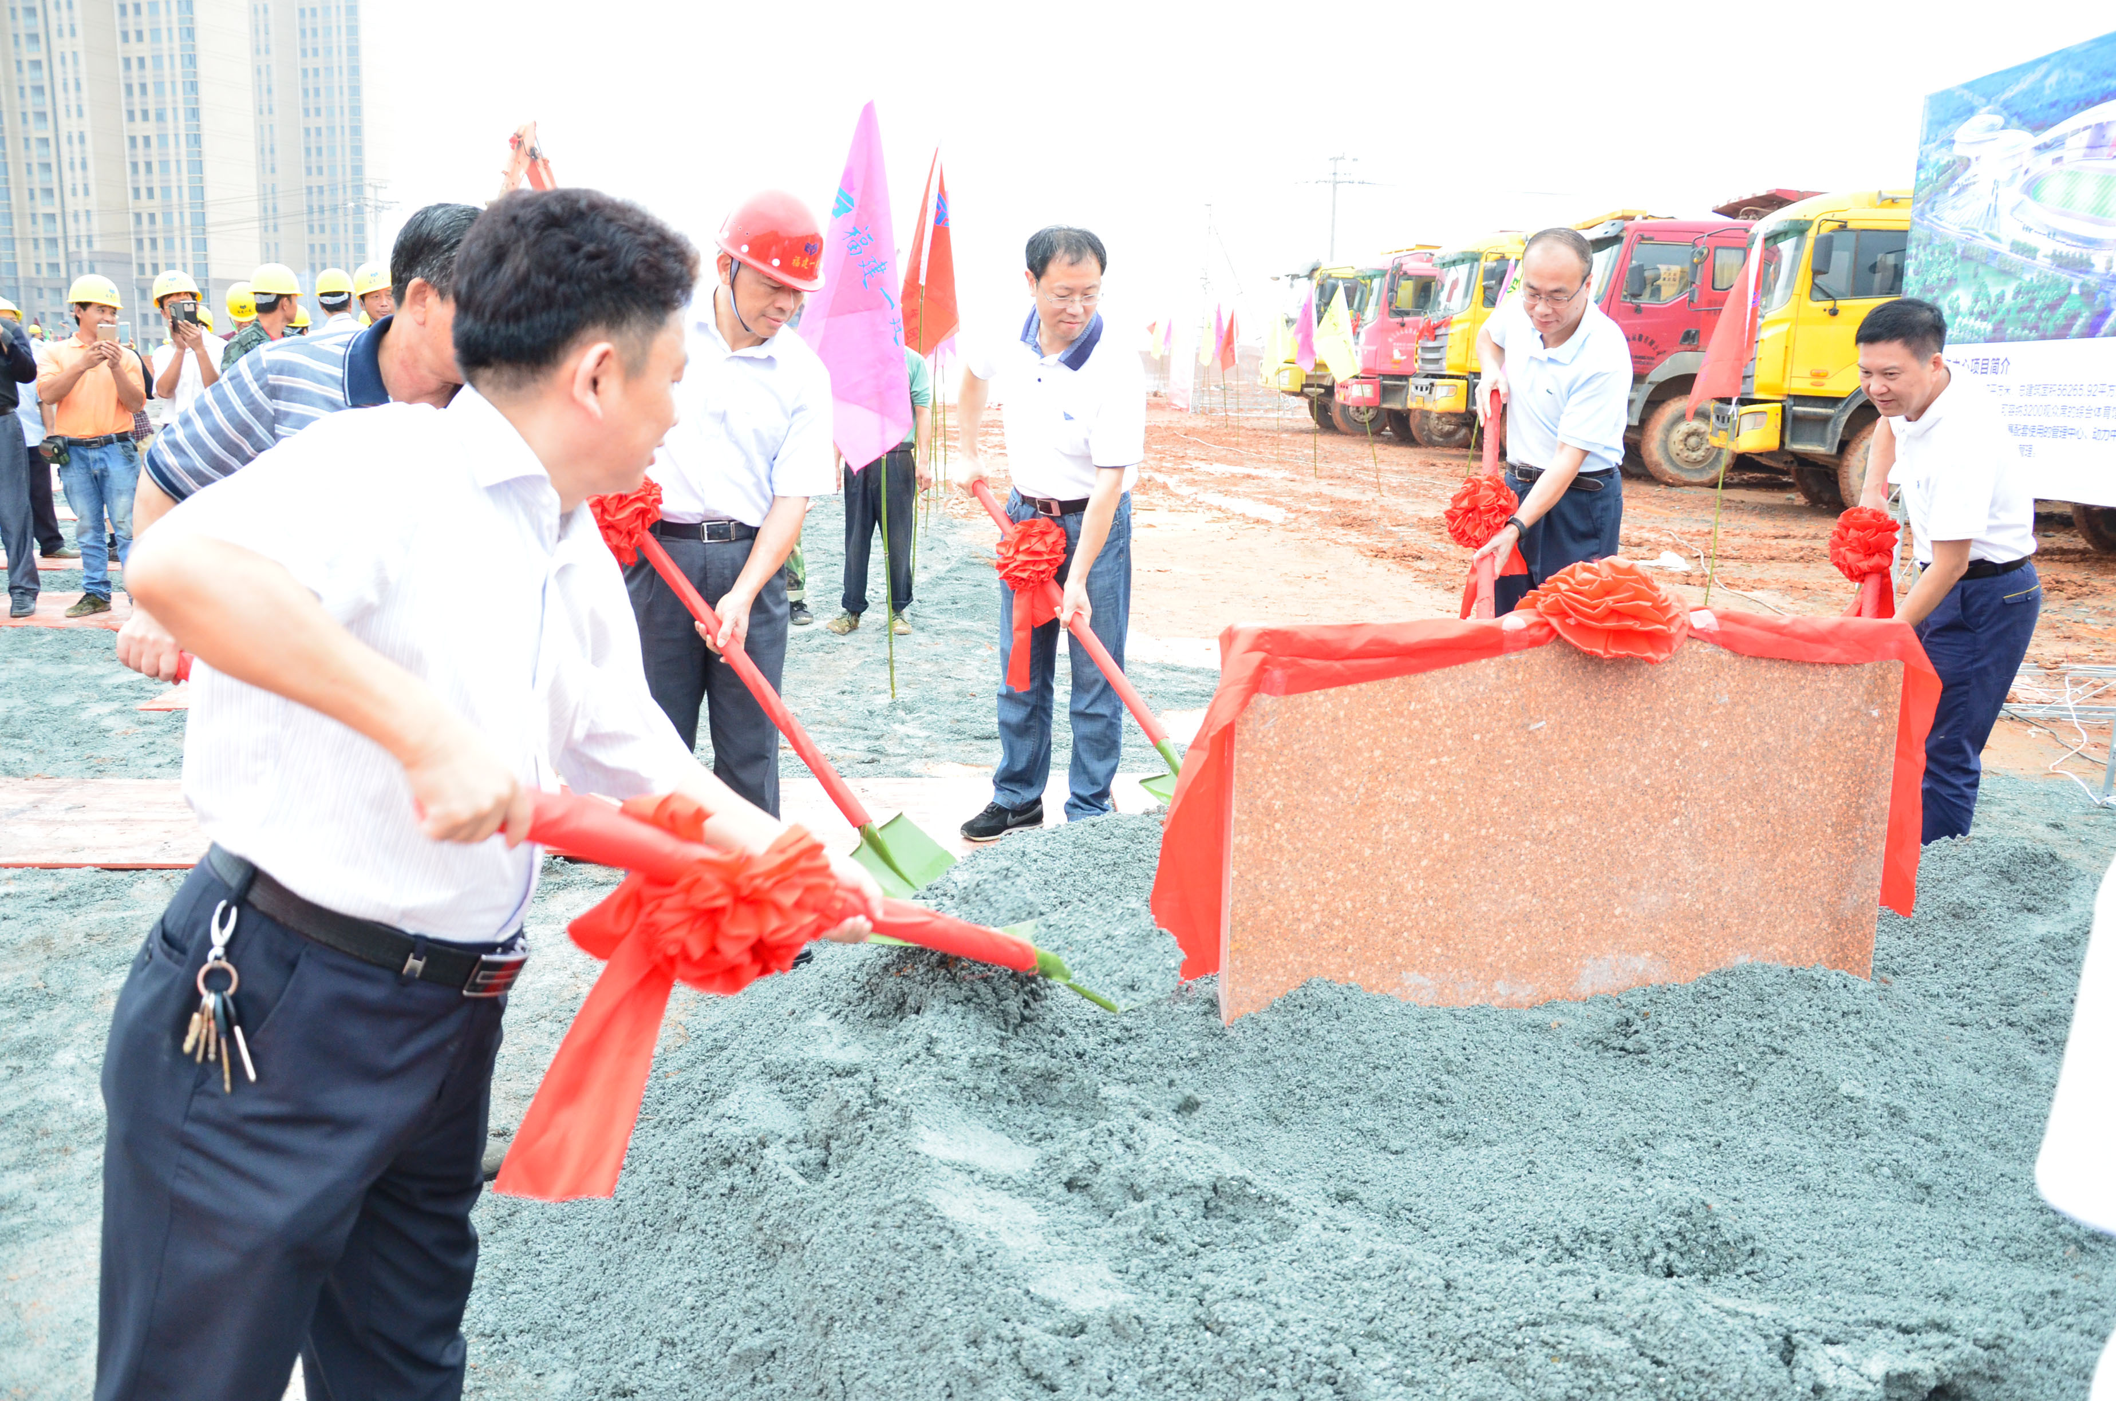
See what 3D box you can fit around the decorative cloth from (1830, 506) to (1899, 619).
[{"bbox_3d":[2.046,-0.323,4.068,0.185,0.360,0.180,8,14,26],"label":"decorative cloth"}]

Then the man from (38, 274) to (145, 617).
[{"bbox_3d":[-4.926,-1.314,8.100,0.520,1.720,0.420,-6,14,-29],"label":"man"}]

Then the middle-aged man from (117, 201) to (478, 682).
[{"bbox_3d":[-0.960,0.060,2.420,0.720,1.580,0.600,4,13,17],"label":"middle-aged man"}]

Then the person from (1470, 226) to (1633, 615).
[{"bbox_3d":[1.371,-0.466,4.400,0.520,1.640,0.480,5,13,20],"label":"person"}]

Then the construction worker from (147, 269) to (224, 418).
[{"bbox_3d":[-4.956,-1.530,9.000,0.520,1.740,0.480,-5,14,-25],"label":"construction worker"}]

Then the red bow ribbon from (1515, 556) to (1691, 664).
[{"bbox_3d":[0.987,-0.160,2.860,0.310,0.190,0.230,-2,13,-11],"label":"red bow ribbon"}]

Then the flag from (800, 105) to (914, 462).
[{"bbox_3d":[-0.754,-1.529,5.850,0.420,1.320,0.220,0,12,-3],"label":"flag"}]

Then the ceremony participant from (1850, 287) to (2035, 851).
[{"bbox_3d":[2.281,-0.270,4.050,0.600,1.540,0.500,-7,15,-29],"label":"ceremony participant"}]

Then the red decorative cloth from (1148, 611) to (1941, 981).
[{"bbox_3d":[0.922,0.169,2.980,1.460,0.660,0.240,-2,13,-11],"label":"red decorative cloth"}]

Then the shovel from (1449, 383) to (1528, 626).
[{"bbox_3d":[1.035,-0.325,3.756,0.220,0.200,1.200,3,56,10],"label":"shovel"}]

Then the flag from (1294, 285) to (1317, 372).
[{"bbox_3d":[2.740,-4.108,17.500,0.270,0.980,0.200,2,13,6],"label":"flag"}]

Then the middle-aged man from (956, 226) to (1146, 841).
[{"bbox_3d":[-0.015,-0.395,4.240,0.550,1.660,0.520,4,13,14],"label":"middle-aged man"}]

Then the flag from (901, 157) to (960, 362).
[{"bbox_3d":[-0.688,-2.399,8.500,0.360,1.080,0.220,0,13,-3],"label":"flag"}]

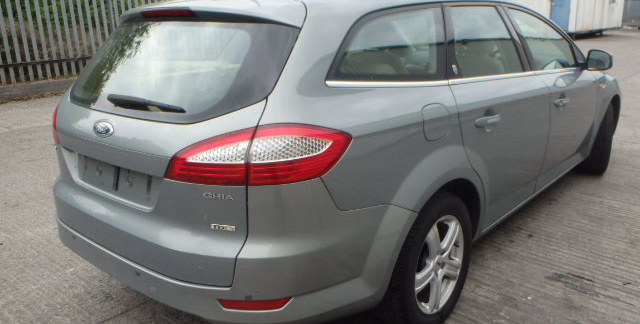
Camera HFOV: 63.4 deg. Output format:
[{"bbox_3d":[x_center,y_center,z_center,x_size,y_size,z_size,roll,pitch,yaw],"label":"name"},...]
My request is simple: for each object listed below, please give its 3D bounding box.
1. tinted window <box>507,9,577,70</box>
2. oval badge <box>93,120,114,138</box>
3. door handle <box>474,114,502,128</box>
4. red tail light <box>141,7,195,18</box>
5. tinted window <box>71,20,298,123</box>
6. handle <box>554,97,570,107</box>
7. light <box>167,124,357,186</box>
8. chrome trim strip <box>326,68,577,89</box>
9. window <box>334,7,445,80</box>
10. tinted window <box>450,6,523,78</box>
[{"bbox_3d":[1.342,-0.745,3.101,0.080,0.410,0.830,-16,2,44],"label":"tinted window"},{"bbox_3d":[-0.815,-0.124,1.948,0.150,0.066,0.020,11,-8,40],"label":"oval badge"},{"bbox_3d":[0.768,-0.189,2.362,0.055,0.050,0.230,11,20,40],"label":"door handle"},{"bbox_3d":[-0.608,-0.600,2.086,0.360,0.040,0.050,11,20,40],"label":"red tail light"},{"bbox_3d":[-0.668,-0.367,2.067,1.310,0.460,0.130,11,-19,40],"label":"tinted window"},{"bbox_3d":[1.486,-0.376,3.175,0.055,0.050,0.225,11,20,40],"label":"handle"},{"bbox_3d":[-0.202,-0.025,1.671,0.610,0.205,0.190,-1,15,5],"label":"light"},{"bbox_3d":[0.894,-0.440,2.577,0.070,0.080,2.550,11,16,40],"label":"chrome trim strip"},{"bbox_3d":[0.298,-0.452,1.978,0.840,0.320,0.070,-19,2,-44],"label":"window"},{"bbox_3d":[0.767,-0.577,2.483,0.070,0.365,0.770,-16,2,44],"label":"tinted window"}]

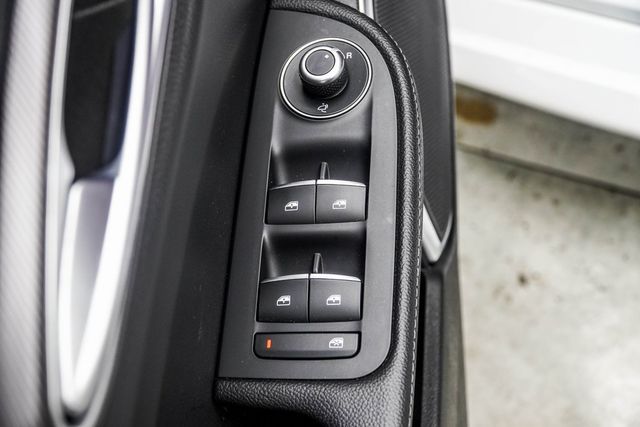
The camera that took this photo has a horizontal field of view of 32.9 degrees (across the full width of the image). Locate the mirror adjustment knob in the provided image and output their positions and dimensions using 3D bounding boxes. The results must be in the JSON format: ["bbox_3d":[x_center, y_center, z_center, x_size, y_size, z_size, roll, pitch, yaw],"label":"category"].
[{"bbox_3d":[0.001,-0.067,0.508,0.022,0.014,0.022,-5,65,12],"label":"mirror adjustment knob"}]

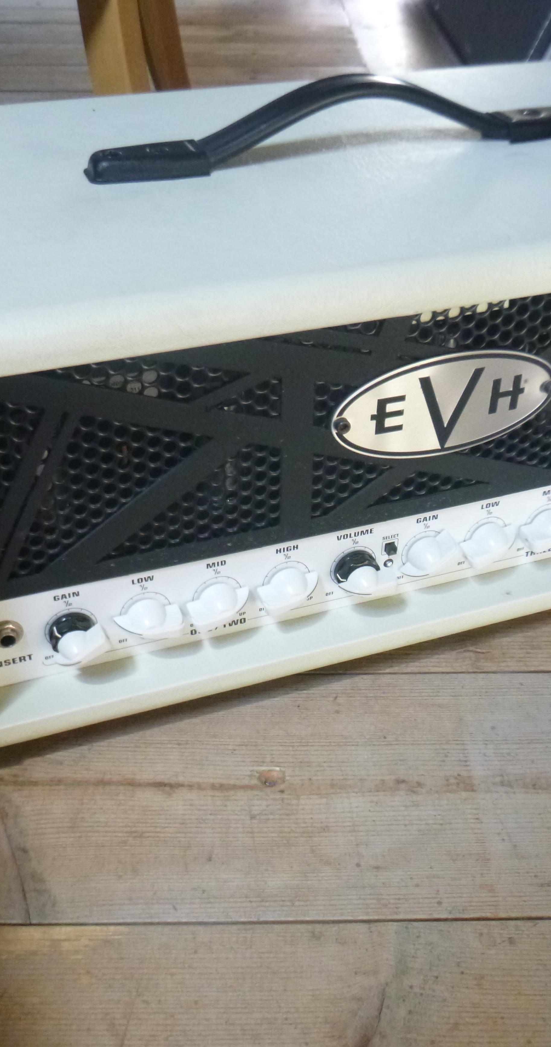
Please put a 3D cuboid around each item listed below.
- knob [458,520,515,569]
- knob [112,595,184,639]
[{"bbox_3d":[0.122,0.012,0.566,0.033,0.020,0.017,-12,38,-16],"label":"knob"},{"bbox_3d":[-0.064,0.051,0.512,0.033,0.020,0.017,-12,38,-16],"label":"knob"}]

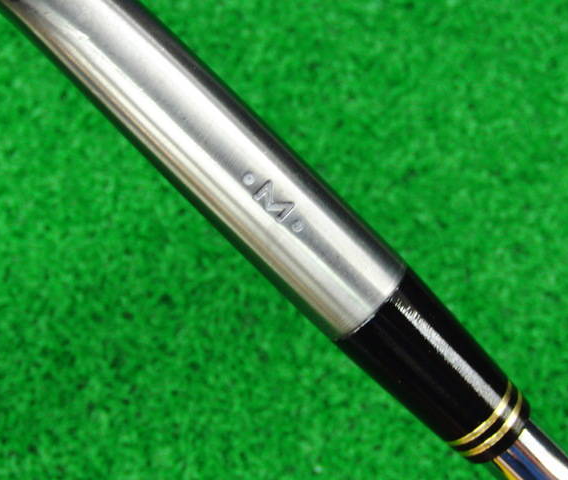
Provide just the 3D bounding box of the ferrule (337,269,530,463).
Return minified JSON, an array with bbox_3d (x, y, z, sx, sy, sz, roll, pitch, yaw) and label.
[{"bbox_3d":[0.021,0.018,0.112,0.014,0.014,0.026,-45,92,0],"label":"ferrule"}]

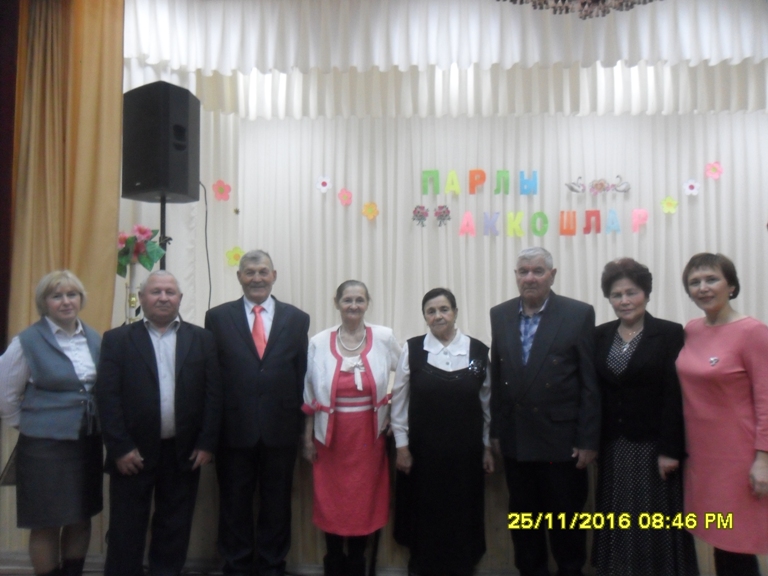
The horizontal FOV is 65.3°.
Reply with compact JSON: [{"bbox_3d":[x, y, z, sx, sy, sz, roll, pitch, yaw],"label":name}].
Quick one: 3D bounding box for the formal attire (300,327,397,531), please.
[{"bbox_3d":[-0.155,0.672,2.890,0.465,0.990,0.290,0,-2,-2],"label":"formal attire"}]

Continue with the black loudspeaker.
[{"bbox_3d":[-1.475,-0.950,4.060,0.430,0.700,0.385,-1,-2,28],"label":"black loudspeaker"}]

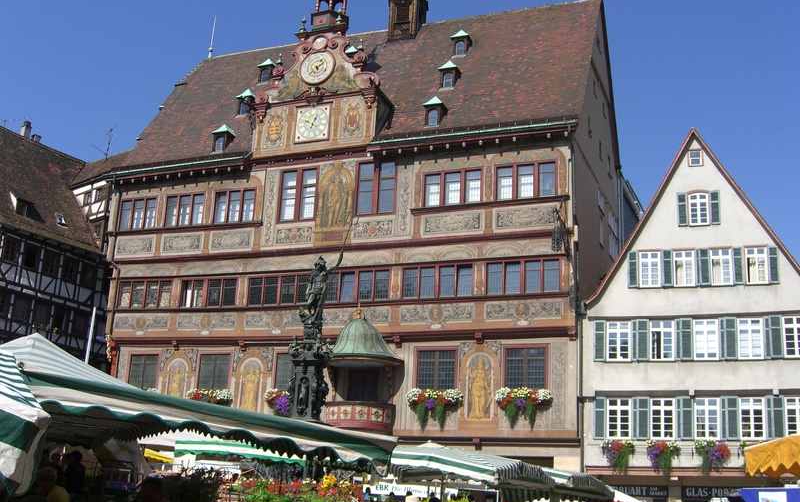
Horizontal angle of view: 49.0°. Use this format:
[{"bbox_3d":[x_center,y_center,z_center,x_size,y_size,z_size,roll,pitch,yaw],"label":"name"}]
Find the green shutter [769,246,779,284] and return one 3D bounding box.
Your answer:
[{"bbox_3d":[13.530,0.487,31.817,0.340,1.395,0.070,-3,-17,21],"label":"green shutter"}]

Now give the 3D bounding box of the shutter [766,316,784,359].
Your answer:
[{"bbox_3d":[13.323,3.063,31.126,0.459,1.558,0.070,-3,-17,21],"label":"shutter"}]

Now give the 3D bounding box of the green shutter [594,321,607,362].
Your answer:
[{"bbox_3d":[7.480,3.372,32.797,0.446,1.550,0.080,-4,-18,24],"label":"green shutter"}]

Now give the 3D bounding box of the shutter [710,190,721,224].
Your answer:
[{"bbox_3d":[11.887,-1.603,33.091,0.340,1.306,0.070,-3,-17,21],"label":"shutter"}]

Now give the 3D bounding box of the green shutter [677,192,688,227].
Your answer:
[{"bbox_3d":[10.599,-1.545,32.892,0.423,1.322,0.080,-4,-18,24],"label":"green shutter"}]

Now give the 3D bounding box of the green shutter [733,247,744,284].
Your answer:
[{"bbox_3d":[12.160,0.538,31.501,0.382,1.373,0.080,-4,-18,24],"label":"green shutter"}]

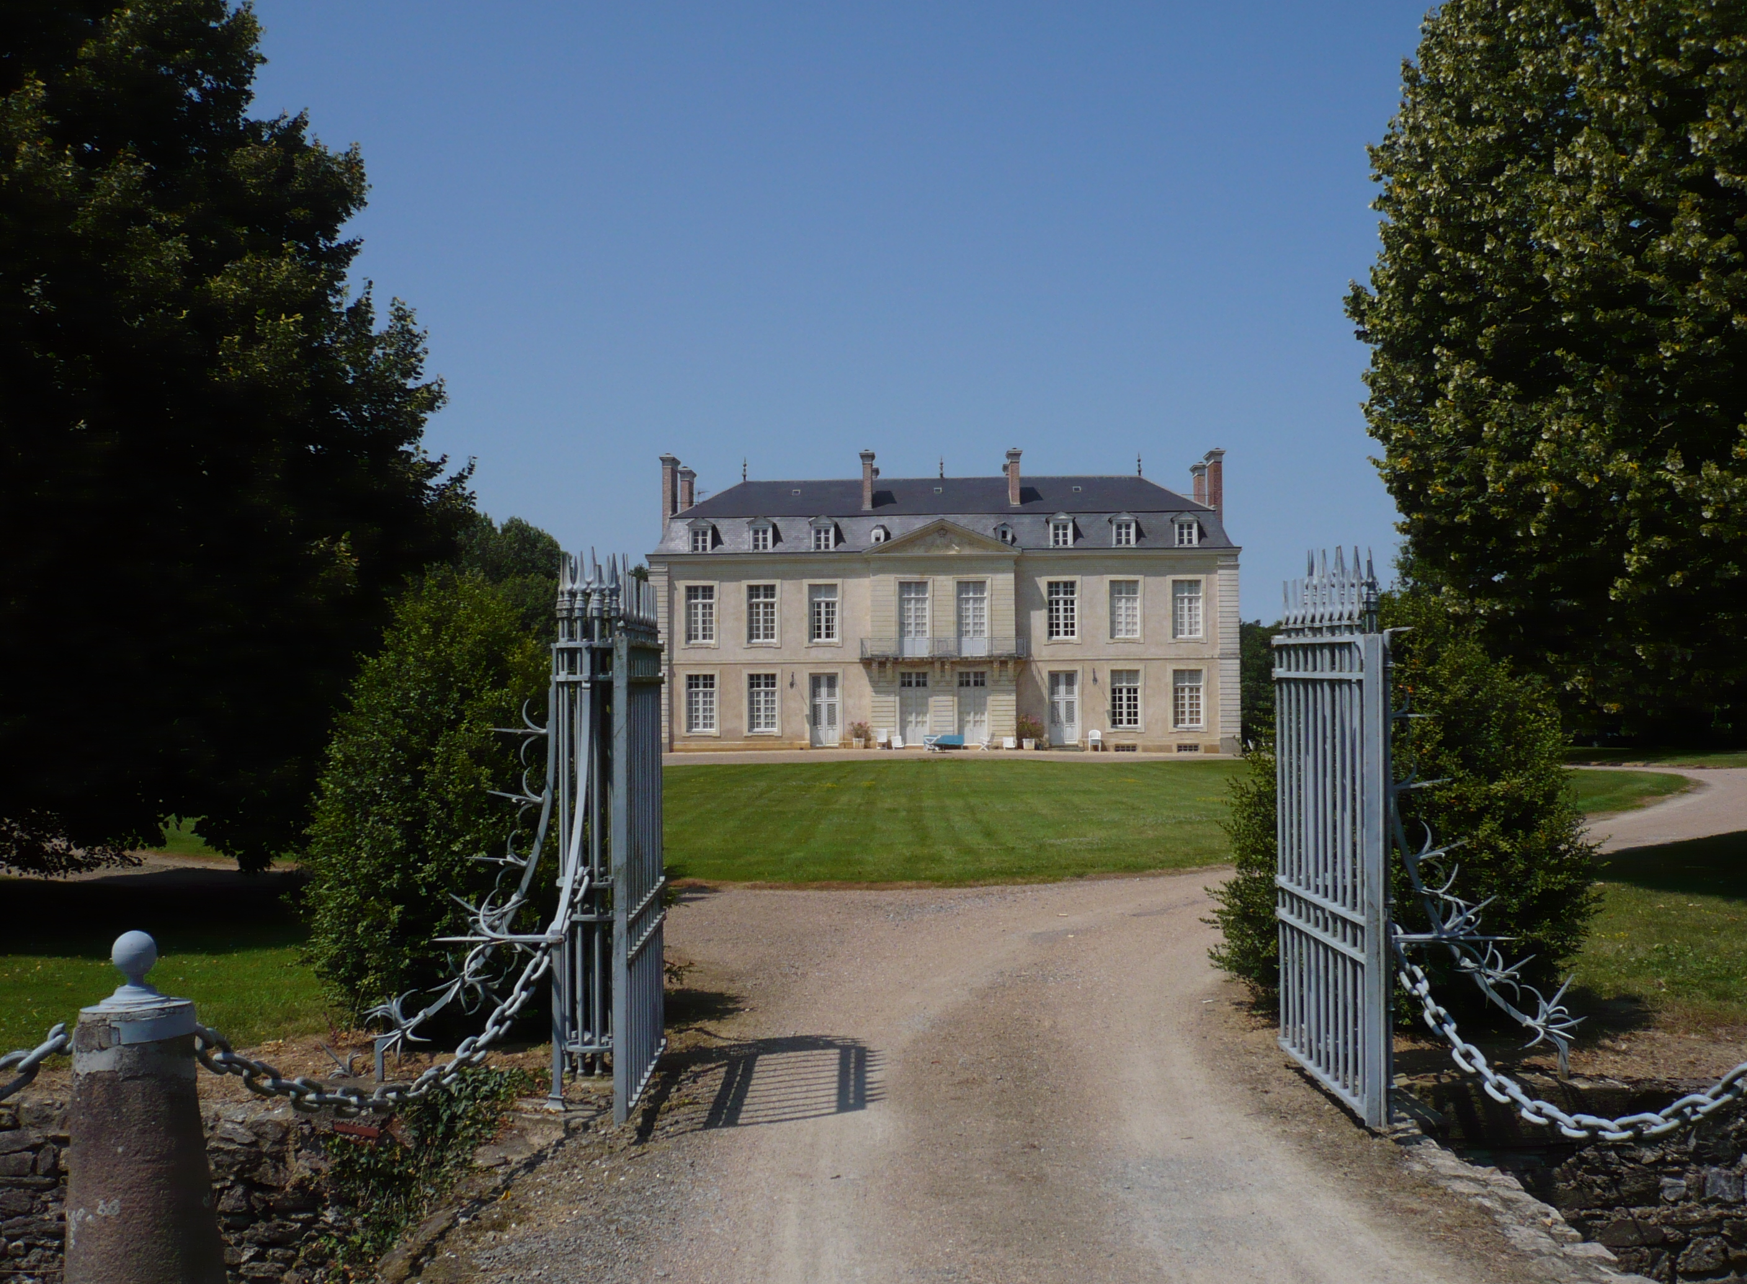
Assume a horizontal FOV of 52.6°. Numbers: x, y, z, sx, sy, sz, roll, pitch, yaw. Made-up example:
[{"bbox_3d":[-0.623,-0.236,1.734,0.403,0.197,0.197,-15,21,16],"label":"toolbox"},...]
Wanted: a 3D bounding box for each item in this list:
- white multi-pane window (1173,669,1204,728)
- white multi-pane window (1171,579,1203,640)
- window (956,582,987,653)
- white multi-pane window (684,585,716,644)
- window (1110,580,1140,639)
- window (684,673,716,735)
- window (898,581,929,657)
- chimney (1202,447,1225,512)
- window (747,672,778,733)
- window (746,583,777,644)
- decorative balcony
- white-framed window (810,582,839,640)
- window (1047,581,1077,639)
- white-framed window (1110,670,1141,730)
[{"bbox_3d":[13.502,2.464,75.742,1.220,2.470,0.200,-1,-1,1],"label":"white multi-pane window"},{"bbox_3d":[14.087,-1.473,79.442,1.320,2.650,0.220,-1,-1,2],"label":"white multi-pane window"},{"bbox_3d":[4.397,-1.099,79.034,1.340,3.360,0.220,-1,-1,2],"label":"window"},{"bbox_3d":[-7.469,-1.161,76.294,1.220,2.470,0.200,-1,-1,1],"label":"white multi-pane window"},{"bbox_3d":[11.311,-1.475,79.556,1.320,2.650,0.220,-1,-1,2],"label":"window"},{"bbox_3d":[-7.847,2.791,80.282,1.320,2.650,0.220,-1,-1,2],"label":"window"},{"bbox_3d":[1.804,-1.070,79.141,1.340,3.360,0.220,-1,-1,2],"label":"window"},{"bbox_3d":[15.255,-7.202,79.194,0.650,3.000,1.800,-1,-1,1],"label":"chimney"},{"bbox_3d":[-4.761,2.630,76.157,1.220,2.470,0.200,-1,-1,1],"label":"window"},{"bbox_3d":[-5.083,-1.333,80.229,1.320,2.650,0.220,-1,-1,2],"label":"window"},{"bbox_3d":[2.991,0.318,74.725,7.000,0.970,1.100,-1,-1,1],"label":"decorative balcony"},{"bbox_3d":[-2.148,-1.212,76.173,1.220,2.470,0.200,-1,-1,1],"label":"white-framed window"},{"bbox_3d":[8.495,-1.447,79.672,1.320,2.650,0.220,-1,-1,2],"label":"window"},{"bbox_3d":[10.824,2.454,75.804,1.220,2.470,0.200,-1,-1,1],"label":"white-framed window"}]

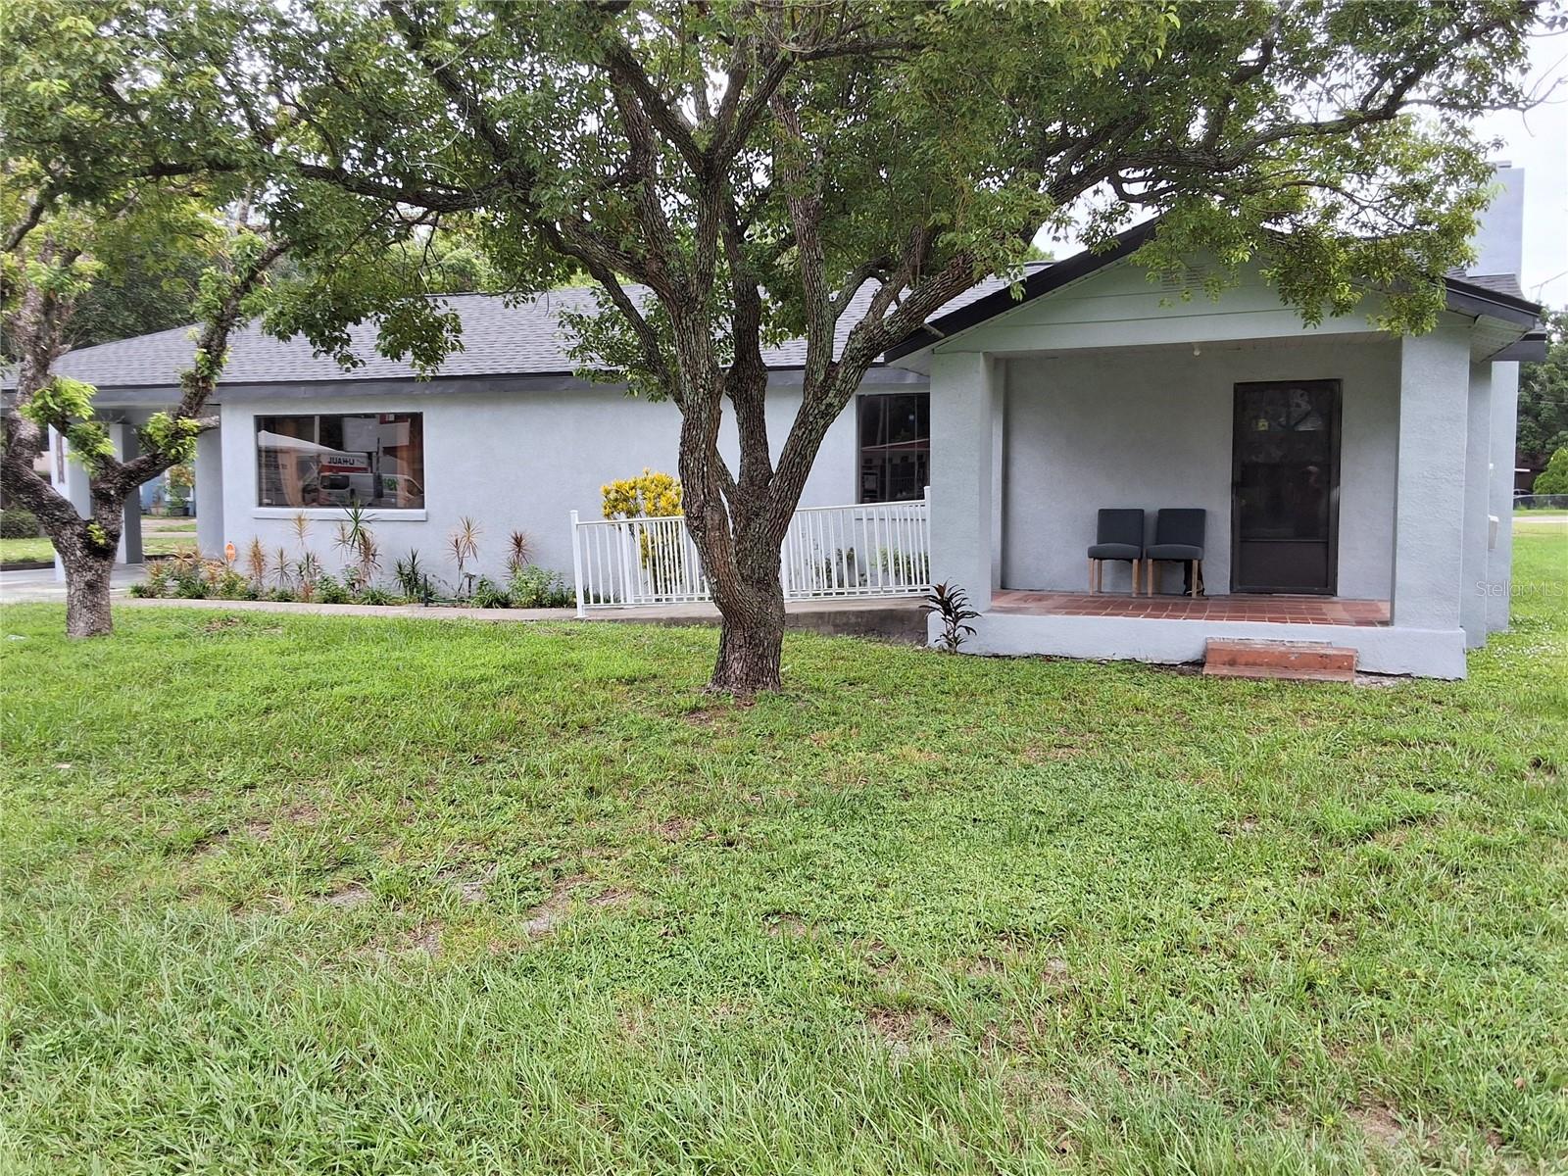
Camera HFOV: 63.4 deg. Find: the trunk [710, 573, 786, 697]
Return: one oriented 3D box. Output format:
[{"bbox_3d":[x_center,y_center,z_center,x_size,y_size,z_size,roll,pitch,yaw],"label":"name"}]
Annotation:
[{"bbox_3d":[-0.243,0.285,8.480,0.490,0.810,0.460,0,4,0],"label":"trunk"}]

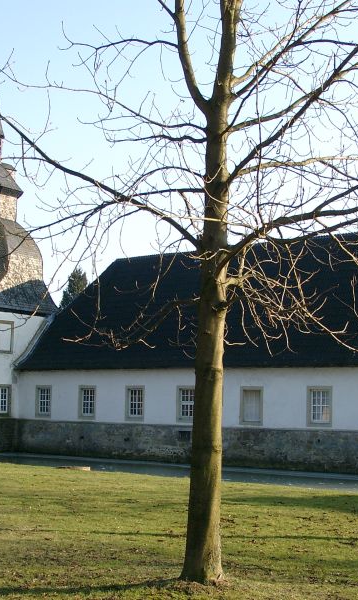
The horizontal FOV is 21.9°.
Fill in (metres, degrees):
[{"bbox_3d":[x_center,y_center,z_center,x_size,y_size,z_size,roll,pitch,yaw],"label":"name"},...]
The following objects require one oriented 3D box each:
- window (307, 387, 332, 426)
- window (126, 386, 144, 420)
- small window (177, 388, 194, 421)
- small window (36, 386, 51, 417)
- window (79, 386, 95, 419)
[{"bbox_3d":[5.311,4.022,34.752,1.030,1.520,0.200,-4,-8,35],"label":"window"},{"bbox_3d":[-1.877,4.468,39.763,1.020,1.520,0.200,-4,-8,35],"label":"window"},{"bbox_3d":[0.339,4.331,38.214,1.020,1.520,0.200,-4,-8,35],"label":"small window"},{"bbox_3d":[-6.257,4.740,42.813,0.990,1.520,0.200,-4,-8,35],"label":"small window"},{"bbox_3d":[-3.803,4.325,38.920,0.949,1.425,0.200,-3,-6,34],"label":"window"}]

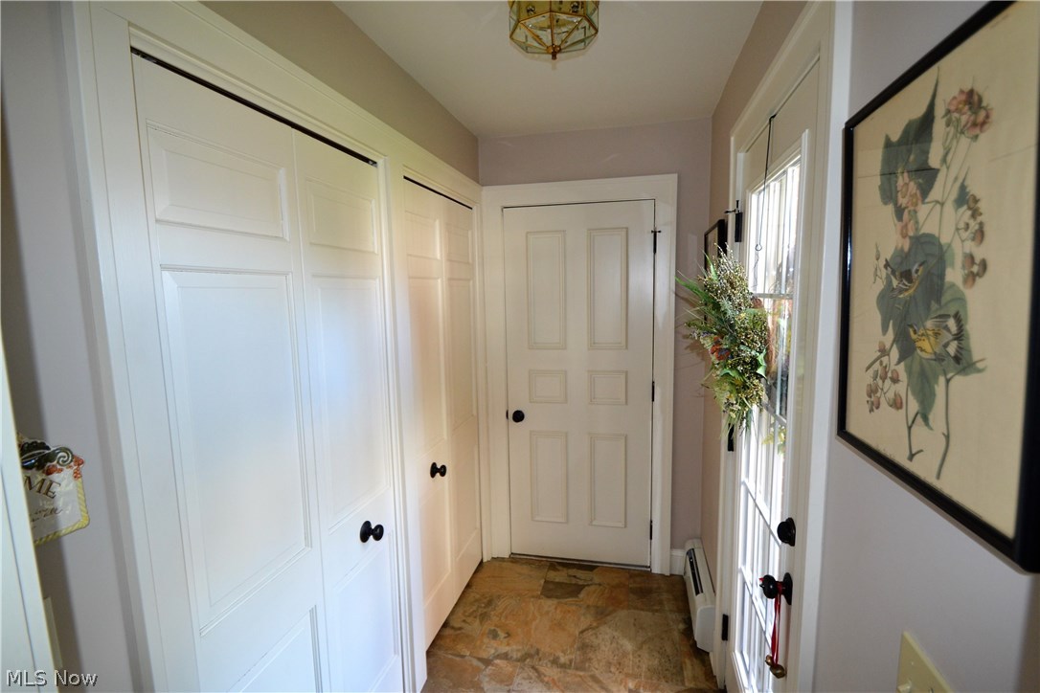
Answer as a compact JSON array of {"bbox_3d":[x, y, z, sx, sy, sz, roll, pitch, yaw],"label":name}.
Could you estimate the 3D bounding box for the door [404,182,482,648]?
[{"bbox_3d":[-0.344,0.316,2.114,0.040,2.010,0.745,1,8,14],"label":"door"}]

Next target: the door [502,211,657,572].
[{"bbox_3d":[0.328,0.246,2.447,0.806,2.030,0.050,0,7,12],"label":"door"}]

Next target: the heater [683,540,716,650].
[{"bbox_3d":[0.885,1.195,2.140,0.077,0.225,0.500,1,8,14],"label":"heater"}]

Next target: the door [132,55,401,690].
[{"bbox_3d":[-0.570,0.440,1.231,0.040,2.010,0.755,1,8,14],"label":"door"}]

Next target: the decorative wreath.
[{"bbox_3d":[0.645,-0.021,1.369,0.200,0.550,0.430,1,8,14],"label":"decorative wreath"}]

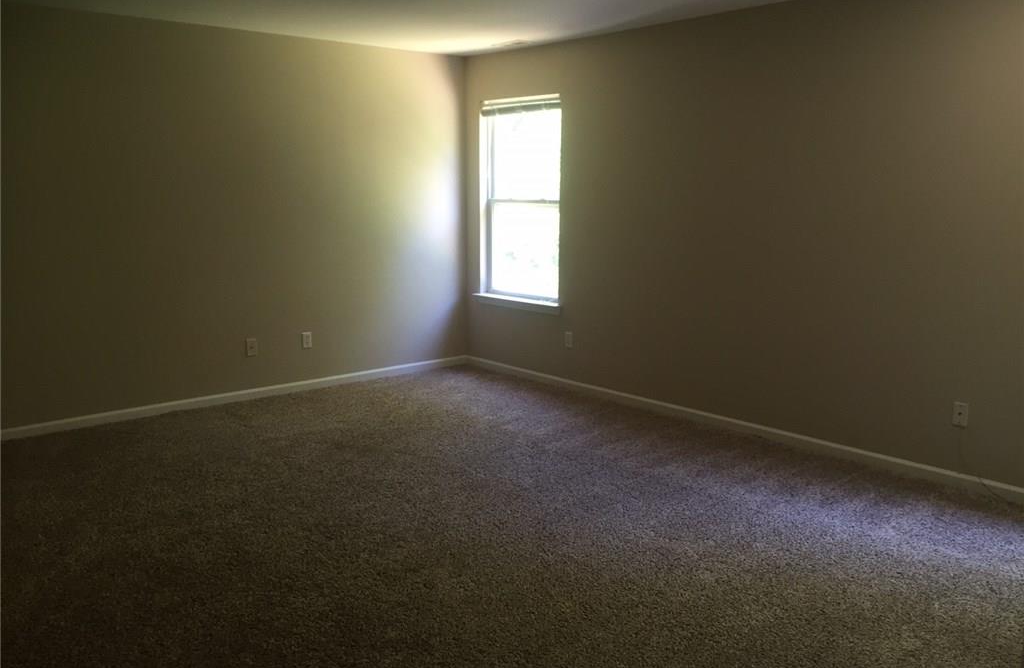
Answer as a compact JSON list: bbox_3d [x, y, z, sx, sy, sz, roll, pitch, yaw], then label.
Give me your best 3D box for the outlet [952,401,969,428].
[{"bbox_3d":[2.170,0.396,4.153,0.010,0.115,0.071,-8,13,-40],"label":"outlet"}]

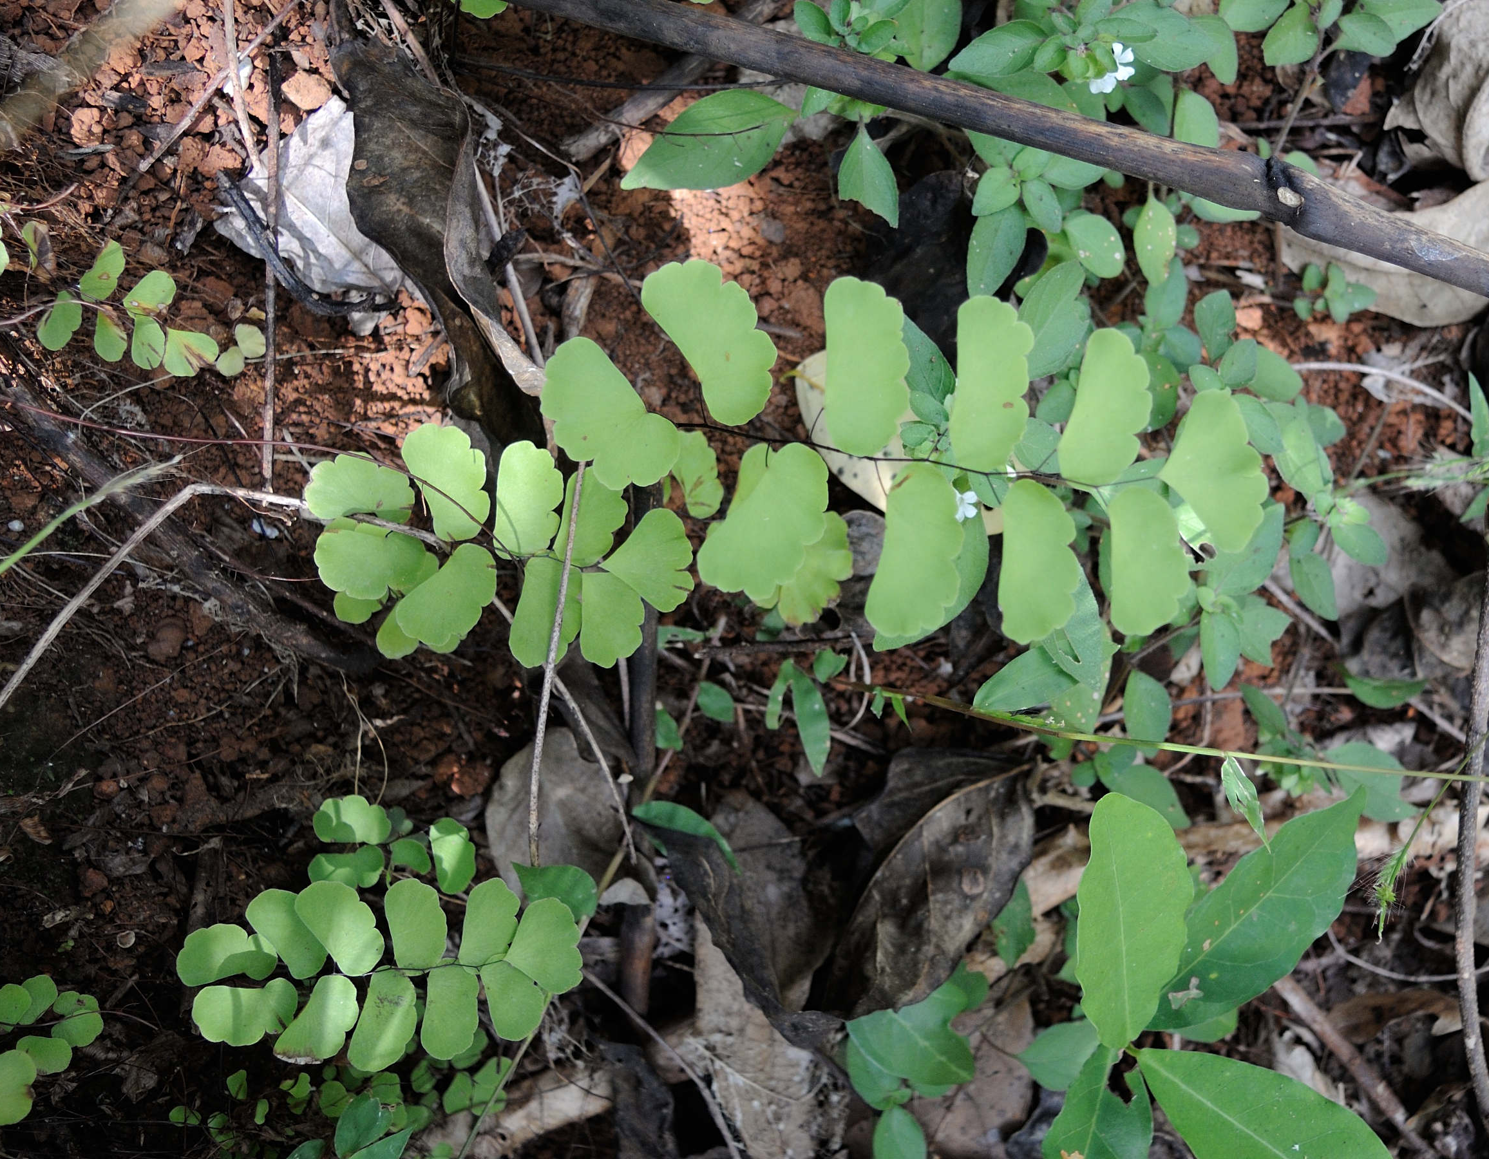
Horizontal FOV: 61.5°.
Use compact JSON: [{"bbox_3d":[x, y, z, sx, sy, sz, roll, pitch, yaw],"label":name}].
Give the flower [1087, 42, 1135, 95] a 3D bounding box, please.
[{"bbox_3d":[0.126,-0.176,0.430,0.014,0.011,0.016,38,74,2],"label":"flower"}]

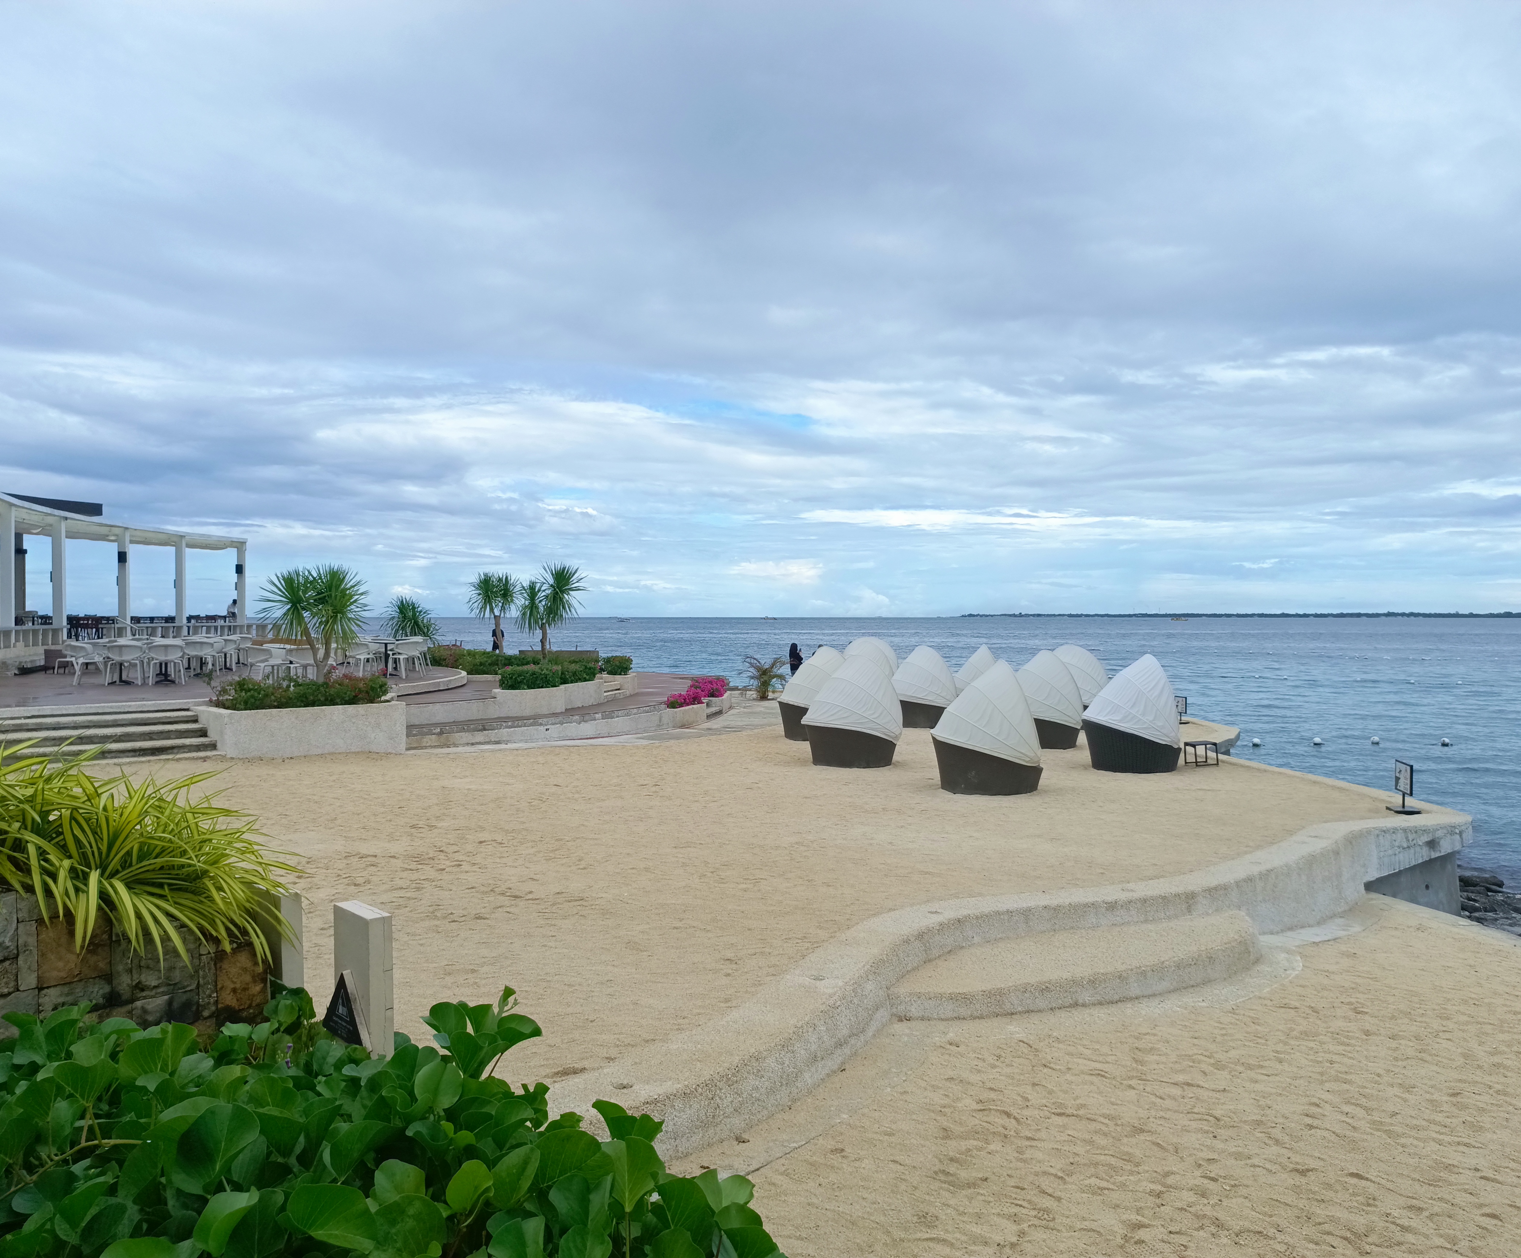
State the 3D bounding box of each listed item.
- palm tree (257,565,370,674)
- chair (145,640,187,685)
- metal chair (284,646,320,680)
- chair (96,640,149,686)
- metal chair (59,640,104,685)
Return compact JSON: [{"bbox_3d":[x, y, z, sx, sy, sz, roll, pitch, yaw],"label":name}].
[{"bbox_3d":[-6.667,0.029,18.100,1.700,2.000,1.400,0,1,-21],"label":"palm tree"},{"bbox_3d":[-11.075,0.643,22.600,0.630,0.790,0.600,0,1,-26],"label":"chair"},{"bbox_3d":[-7.194,0.695,19.000,0.610,0.820,0.600,-1,1,-43],"label":"metal chair"},{"bbox_3d":[-11.989,0.653,22.850,0.610,0.820,0.600,0,1,-25],"label":"chair"},{"bbox_3d":[-12.876,0.652,23.000,0.610,0.820,0.600,0,1,37],"label":"metal chair"}]

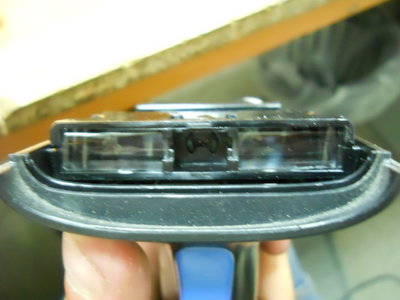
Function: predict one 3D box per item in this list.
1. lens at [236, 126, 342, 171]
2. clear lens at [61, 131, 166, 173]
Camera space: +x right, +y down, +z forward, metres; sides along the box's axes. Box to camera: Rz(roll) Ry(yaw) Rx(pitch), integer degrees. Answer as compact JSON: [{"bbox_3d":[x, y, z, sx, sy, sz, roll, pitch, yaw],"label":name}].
[{"bbox_3d":[0.021,0.000,0.114,0.024,0.009,0.008,-1,10,0],"label":"lens"},{"bbox_3d":[-0.020,0.000,0.114,0.024,0.009,0.008,-1,10,0],"label":"clear lens"}]

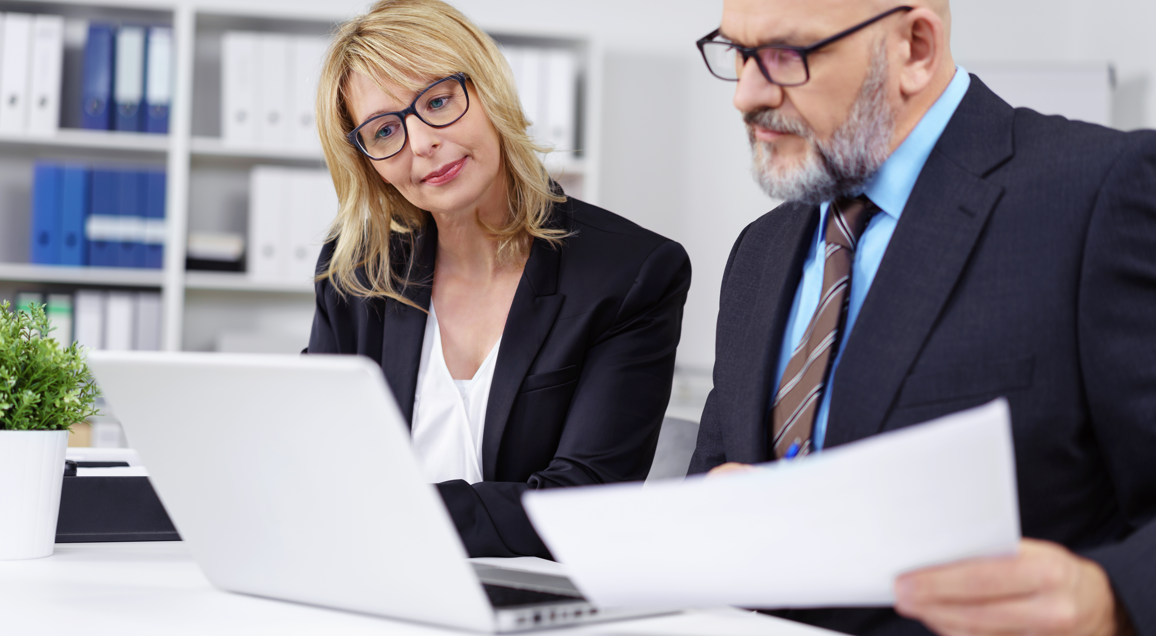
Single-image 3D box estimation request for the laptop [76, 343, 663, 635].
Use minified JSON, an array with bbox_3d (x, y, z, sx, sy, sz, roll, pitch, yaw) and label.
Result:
[{"bbox_3d":[-0.150,0.134,1.415,0.325,0.199,0.366,0,-3,39],"label":"laptop"}]

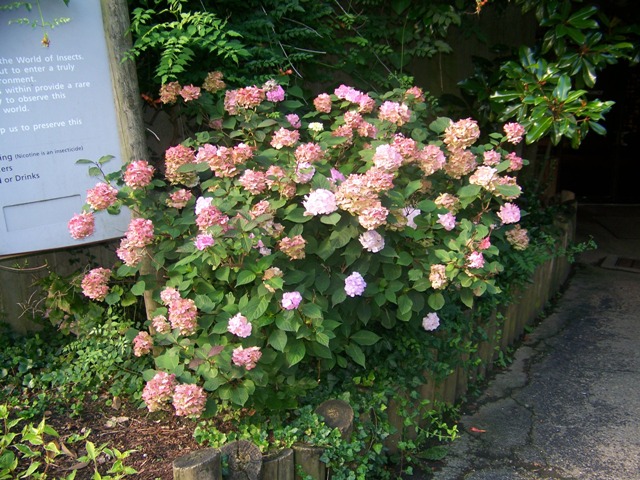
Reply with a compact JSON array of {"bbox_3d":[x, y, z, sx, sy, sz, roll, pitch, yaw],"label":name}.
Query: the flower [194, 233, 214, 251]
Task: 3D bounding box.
[{"bbox_3d":[-0.464,0.006,2.600,0.078,0.067,0.065,-3,19,-10],"label":"flower"}]

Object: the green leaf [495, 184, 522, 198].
[{"bbox_3d":[0.757,-0.195,2.600,0.110,0.050,0.075,4,21,16],"label":"green leaf"}]

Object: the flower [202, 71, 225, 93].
[{"bbox_3d":[-0.543,-0.808,3.300,0.112,0.112,0.112,-5,20,-8],"label":"flower"}]

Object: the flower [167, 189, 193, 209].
[{"bbox_3d":[-0.547,-0.162,2.520,0.098,0.072,0.084,-6,18,-12],"label":"flower"}]

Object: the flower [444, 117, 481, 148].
[{"bbox_3d":[0.606,-0.453,2.750,0.148,0.124,0.141,0,20,0],"label":"flower"}]

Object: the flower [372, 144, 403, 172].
[{"bbox_3d":[0.269,-0.325,2.580,0.116,0.104,0.110,0,18,6],"label":"flower"}]

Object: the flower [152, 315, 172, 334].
[{"bbox_3d":[-0.612,0.327,2.500,0.068,0.071,0.062,-5,19,-14],"label":"flower"}]

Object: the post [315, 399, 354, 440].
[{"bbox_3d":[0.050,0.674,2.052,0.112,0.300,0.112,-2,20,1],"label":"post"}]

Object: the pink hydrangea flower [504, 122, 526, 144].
[{"bbox_3d":[0.906,-0.494,3.000,0.099,0.094,0.087,5,19,16],"label":"pink hydrangea flower"}]

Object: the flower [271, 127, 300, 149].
[{"bbox_3d":[-0.152,-0.451,2.850,0.132,0.092,0.110,-2,15,-3],"label":"flower"}]

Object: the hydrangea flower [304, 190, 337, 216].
[{"bbox_3d":[0.002,-0.151,2.600,0.140,0.103,0.109,0,19,0],"label":"hydrangea flower"}]

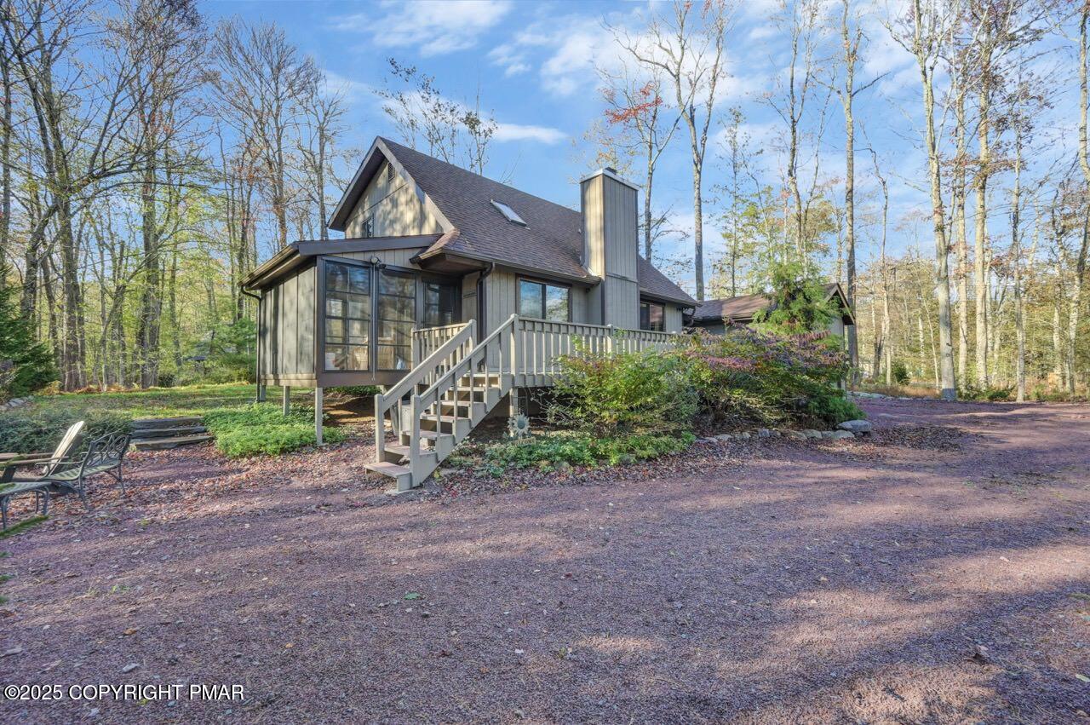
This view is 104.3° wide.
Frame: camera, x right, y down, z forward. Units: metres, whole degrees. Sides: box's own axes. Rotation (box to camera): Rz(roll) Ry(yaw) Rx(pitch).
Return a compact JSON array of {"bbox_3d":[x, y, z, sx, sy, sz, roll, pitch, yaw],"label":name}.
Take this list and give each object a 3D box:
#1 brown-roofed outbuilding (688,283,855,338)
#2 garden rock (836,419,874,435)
[{"bbox_3d":[8.375,-0.627,18.306,7.289,4.501,6.402,-1,-1,45],"label":"brown-roofed outbuilding"},{"bbox_3d":[6.830,1.410,9.350,0.640,0.260,0.480,-1,-1,36],"label":"garden rock"}]

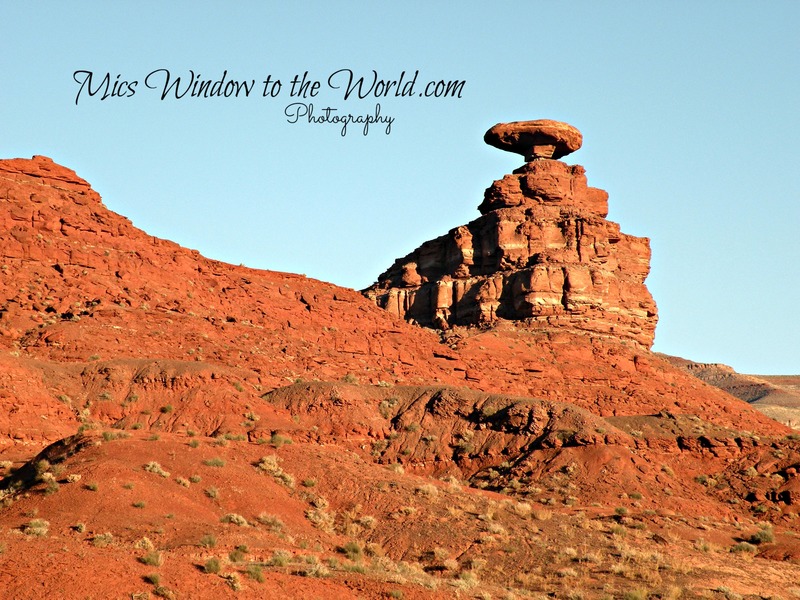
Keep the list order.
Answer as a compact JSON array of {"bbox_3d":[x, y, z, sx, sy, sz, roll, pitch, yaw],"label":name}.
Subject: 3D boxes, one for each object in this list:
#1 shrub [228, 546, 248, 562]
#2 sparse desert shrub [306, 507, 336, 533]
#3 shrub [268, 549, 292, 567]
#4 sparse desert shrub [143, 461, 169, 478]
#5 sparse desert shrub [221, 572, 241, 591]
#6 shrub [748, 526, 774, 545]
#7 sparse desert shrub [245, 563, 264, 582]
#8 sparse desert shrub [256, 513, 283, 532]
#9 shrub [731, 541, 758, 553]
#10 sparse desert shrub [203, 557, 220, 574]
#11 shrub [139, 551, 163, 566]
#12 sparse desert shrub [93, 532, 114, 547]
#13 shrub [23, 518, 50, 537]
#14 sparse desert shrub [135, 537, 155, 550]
[{"bbox_3d":[-5.436,8.513,109.000,0.584,0.519,0.526,0,-2,0],"label":"shrub"},{"bbox_3d":[-4.047,11.317,168.000,1.500,1.287,1.287,0,-4,0],"label":"sparse desert shrub"},{"bbox_3d":[-3.997,8.613,109.000,0.779,0.584,0.701,0,-2,0],"label":"shrub"},{"bbox_3d":[-9.565,6.658,128.000,1.067,0.686,0.960,0,-2,0],"label":"sparse desert shrub"},{"bbox_3d":[-5.358,8.898,103.000,0.613,0.552,0.552,0,-2,0],"label":"sparse desert shrub"},{"bbox_3d":[13.756,8.962,124.000,0.960,0.664,0.864,0,-2,0],"label":"shrub"},{"bbox_3d":[-4.733,8.864,106.000,0.631,0.631,0.568,0,-2,0],"label":"sparse desert shrub"},{"bbox_3d":[-4.610,7.921,116.000,0.967,0.691,0.870,0,-2,0],"label":"sparse desert shrub"},{"bbox_3d":[12.686,9.078,120.000,1.000,0.429,0.900,0,-2,0],"label":"shrub"},{"bbox_3d":[-8.446,11.896,146.000,0.782,0.774,0.774,0,-4,0],"label":"sparse desert shrub"},{"bbox_3d":[-8.116,8.409,106.000,0.757,0.505,0.682,0,-2,0],"label":"shrub"},{"bbox_3d":[-14.194,11.466,156.000,1.022,0.643,0.868,0,-4,0],"label":"sparse desert shrub"},{"bbox_3d":[-17.848,11.170,160.000,1.334,0.848,1.134,0,-4,0],"label":"shrub"},{"bbox_3d":[-12.075,11.508,154.000,0.917,0.635,0.779,0,-4,0],"label":"sparse desert shrub"}]

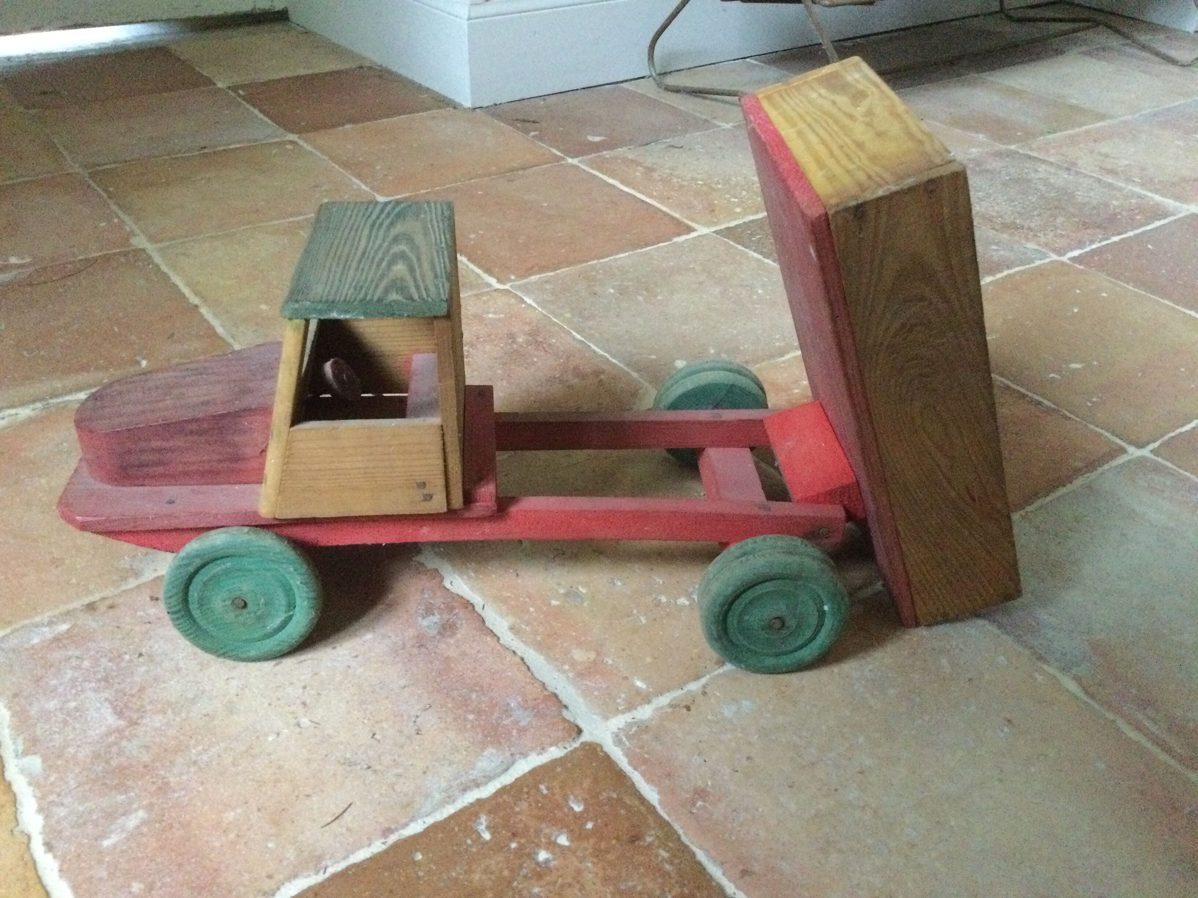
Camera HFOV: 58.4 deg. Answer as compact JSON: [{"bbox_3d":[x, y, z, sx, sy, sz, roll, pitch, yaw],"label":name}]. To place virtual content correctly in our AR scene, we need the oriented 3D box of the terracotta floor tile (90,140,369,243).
[{"bbox_3d":[-0.352,-0.244,1.025,0.206,0.018,0.206,-20,40,-30],"label":"terracotta floor tile"}]

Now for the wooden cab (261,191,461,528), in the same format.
[{"bbox_3d":[-0.109,-0.045,0.499,0.090,0.105,0.110,-1,34,-5],"label":"wooden cab"}]

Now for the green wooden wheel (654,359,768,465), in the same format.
[{"bbox_3d":[0.066,-0.019,0.634,0.066,0.066,0.027,-2,34,-5],"label":"green wooden wheel"}]

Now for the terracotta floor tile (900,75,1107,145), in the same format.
[{"bbox_3d":[0.474,-0.406,1.307,0.206,0.018,0.206,-20,40,-30],"label":"terracotta floor tile"}]

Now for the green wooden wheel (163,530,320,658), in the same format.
[{"bbox_3d":[-0.163,0.067,0.491,0.069,0.069,0.020,-2,34,-5],"label":"green wooden wheel"}]

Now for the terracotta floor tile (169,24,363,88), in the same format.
[{"bbox_3d":[-0.426,-0.510,1.420,0.206,0.018,0.206,-20,40,-30],"label":"terracotta floor tile"}]

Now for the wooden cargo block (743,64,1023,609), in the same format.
[{"bbox_3d":[0.139,-0.052,0.529,0.056,0.226,0.157,-17,34,6],"label":"wooden cargo block"}]

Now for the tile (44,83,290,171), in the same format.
[{"bbox_3d":[-0.477,-0.344,1.170,0.206,0.018,0.206,-20,40,-30],"label":"tile"}]

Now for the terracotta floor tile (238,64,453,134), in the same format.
[{"bbox_3d":[-0.301,-0.409,1.276,0.206,0.018,0.206,-20,40,-30],"label":"terracotta floor tile"}]

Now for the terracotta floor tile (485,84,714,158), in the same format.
[{"bbox_3d":[-0.001,-0.374,1.238,0.206,0.018,0.206,-20,40,-30],"label":"terracotta floor tile"}]

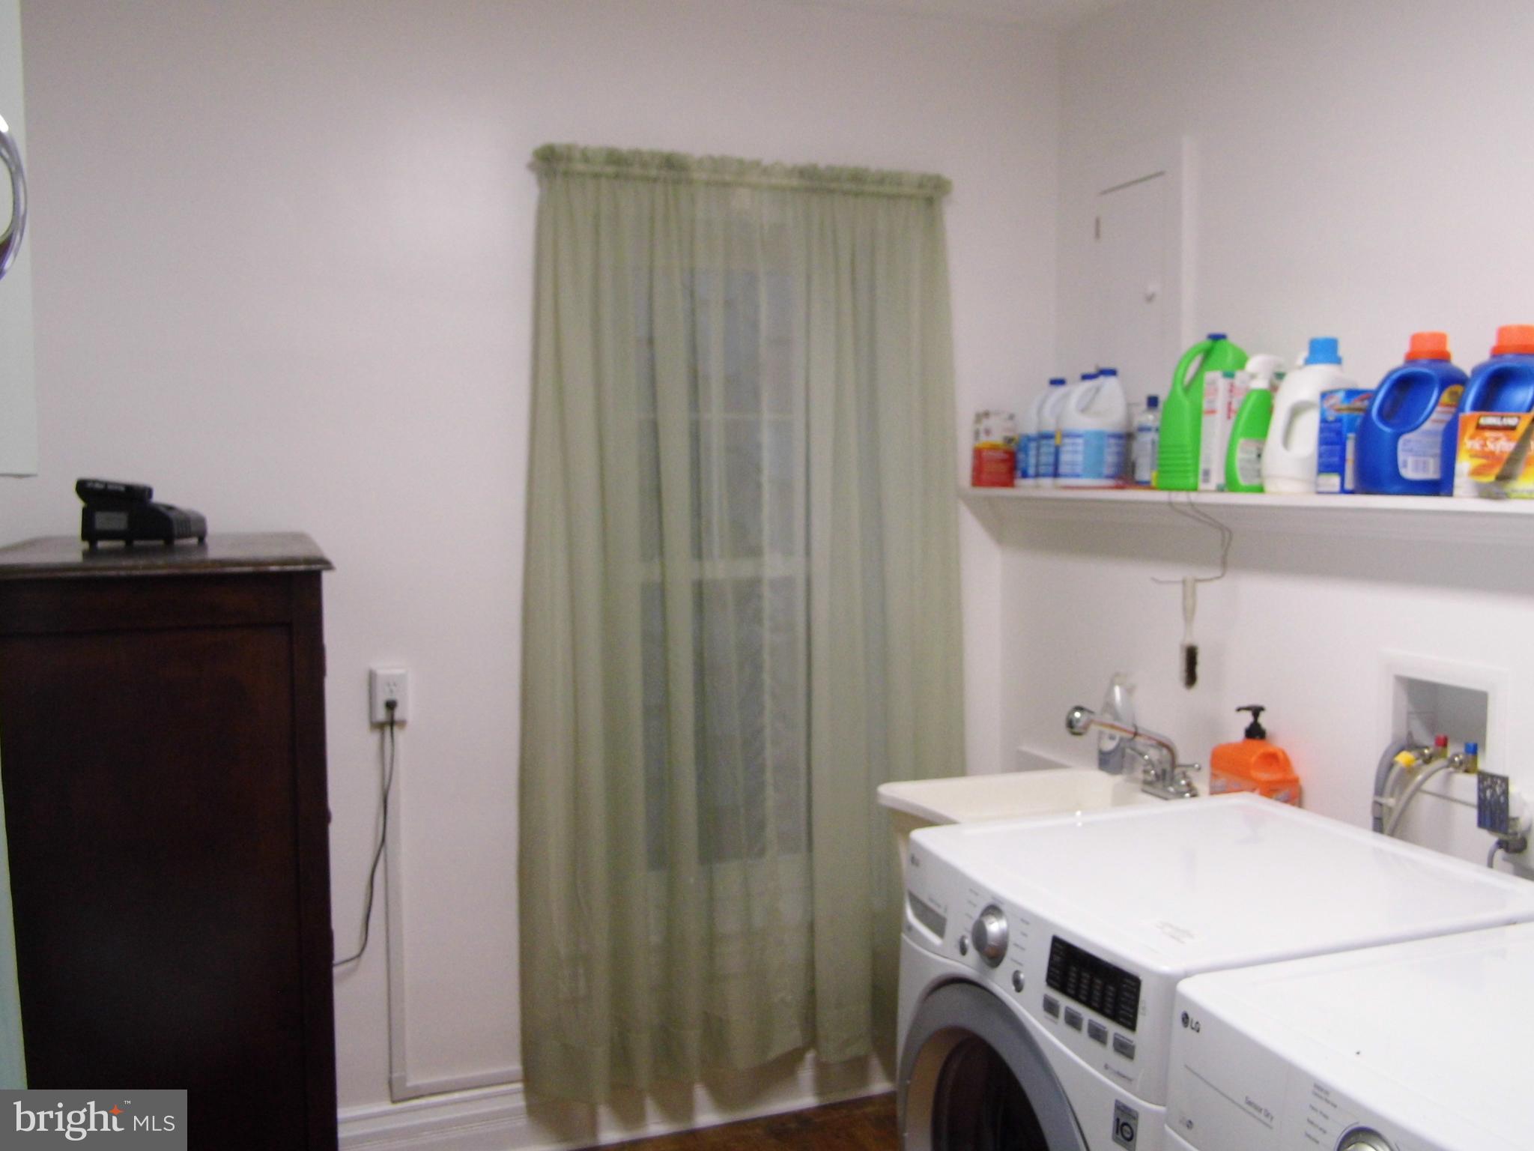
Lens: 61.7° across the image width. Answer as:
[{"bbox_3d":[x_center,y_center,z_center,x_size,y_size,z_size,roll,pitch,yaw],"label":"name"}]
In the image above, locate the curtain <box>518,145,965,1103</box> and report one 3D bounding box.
[{"bbox_3d":[-0.024,0.123,3.014,1.120,2.140,0.100,-2,4,-21],"label":"curtain"}]

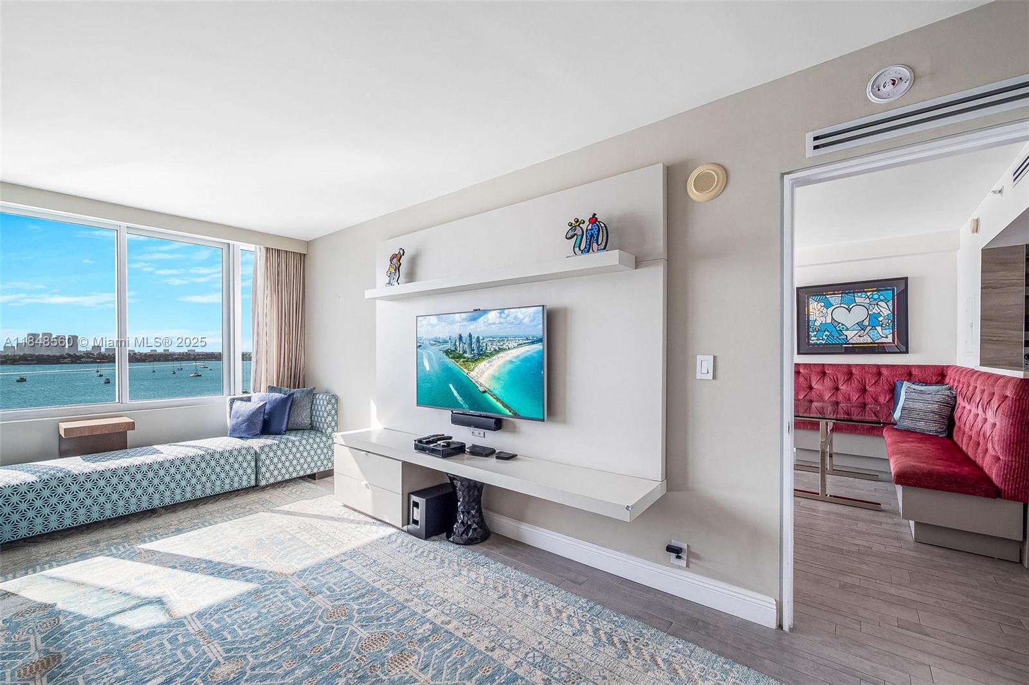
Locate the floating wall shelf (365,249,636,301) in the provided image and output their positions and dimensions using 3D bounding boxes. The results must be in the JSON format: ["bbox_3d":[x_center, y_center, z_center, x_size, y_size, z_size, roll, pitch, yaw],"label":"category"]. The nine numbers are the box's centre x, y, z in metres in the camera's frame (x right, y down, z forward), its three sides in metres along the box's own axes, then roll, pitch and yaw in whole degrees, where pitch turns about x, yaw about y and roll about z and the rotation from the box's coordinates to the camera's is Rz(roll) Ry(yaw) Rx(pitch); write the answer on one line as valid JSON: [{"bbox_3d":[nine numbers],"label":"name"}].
[{"bbox_3d":[-0.285,-0.397,2.653,2.146,0.067,0.216,-1,-1,38],"label":"floating wall shelf"}]

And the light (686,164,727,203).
[{"bbox_3d":[0.948,-0.794,1.979,0.187,0.187,0.040,-1,-1,38],"label":"light"}]

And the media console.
[{"bbox_3d":[-0.314,0.962,2.565,2.380,0.515,0.470,-1,-1,38],"label":"media console"}]

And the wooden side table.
[{"bbox_3d":[-3.539,1.025,3.398,0.380,0.675,0.410,-1,-1,38],"label":"wooden side table"}]

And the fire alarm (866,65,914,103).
[{"bbox_3d":[1.451,-1.000,1.545,0.135,0.135,0.030,-1,-1,38],"label":"fire alarm"}]

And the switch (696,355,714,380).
[{"bbox_3d":[0.919,0.120,1.930,0.071,0.115,0.012,-1,-1,38],"label":"switch"}]

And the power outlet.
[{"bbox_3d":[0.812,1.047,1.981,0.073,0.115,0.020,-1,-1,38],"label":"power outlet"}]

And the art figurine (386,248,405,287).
[{"bbox_3d":[-0.937,-0.585,3.148,0.200,0.295,0.060,-1,-1,38],"label":"art figurine"}]

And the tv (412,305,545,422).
[{"bbox_3d":[-0.274,0.136,2.765,1.198,0.696,0.050,-1,-1,38],"label":"tv"}]

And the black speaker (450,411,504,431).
[{"bbox_3d":[-0.254,0.527,2.664,0.395,0.077,0.075,-1,-1,38],"label":"black speaker"}]

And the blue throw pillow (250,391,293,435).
[{"bbox_3d":[-2.446,0.701,4.050,0.410,0.420,0.140,0,-16,-9],"label":"blue throw pillow"}]

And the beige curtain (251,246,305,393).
[{"bbox_3d":[-2.579,0.163,4.395,0.140,2.405,0.510,-1,-1,38],"label":"beige curtain"}]

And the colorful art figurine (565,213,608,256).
[{"bbox_3d":[0.386,-0.564,2.119,0.230,0.220,0.070,-1,-1,38],"label":"colorful art figurine"}]

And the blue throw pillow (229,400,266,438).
[{"bbox_3d":[-2.522,0.725,3.776,0.340,0.345,0.120,0,-15,0],"label":"blue throw pillow"}]

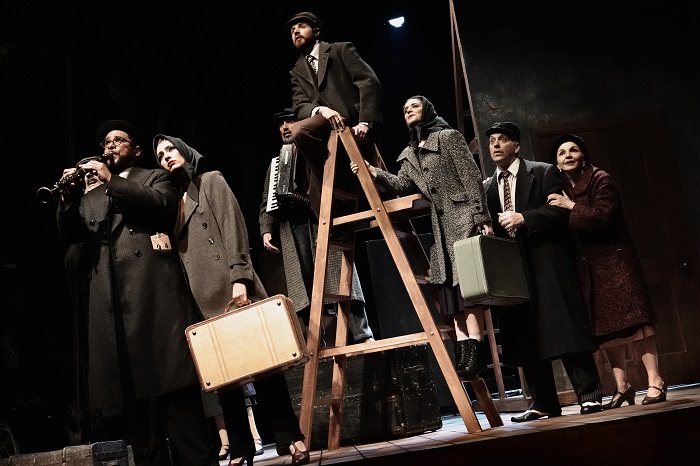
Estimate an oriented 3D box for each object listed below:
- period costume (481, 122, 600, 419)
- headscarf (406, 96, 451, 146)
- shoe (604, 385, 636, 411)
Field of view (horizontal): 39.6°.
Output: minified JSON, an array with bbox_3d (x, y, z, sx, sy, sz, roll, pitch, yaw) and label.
[{"bbox_3d":[1.133,0.210,5.750,0.600,1.760,0.500,-16,-13,37],"label":"period costume"},{"bbox_3d":[0.463,-0.660,5.700,0.260,0.290,0.210,2,-14,-44],"label":"headscarf"},{"bbox_3d":[1.513,0.924,5.491,0.215,0.125,0.080,-4,-12,-27],"label":"shoe"}]

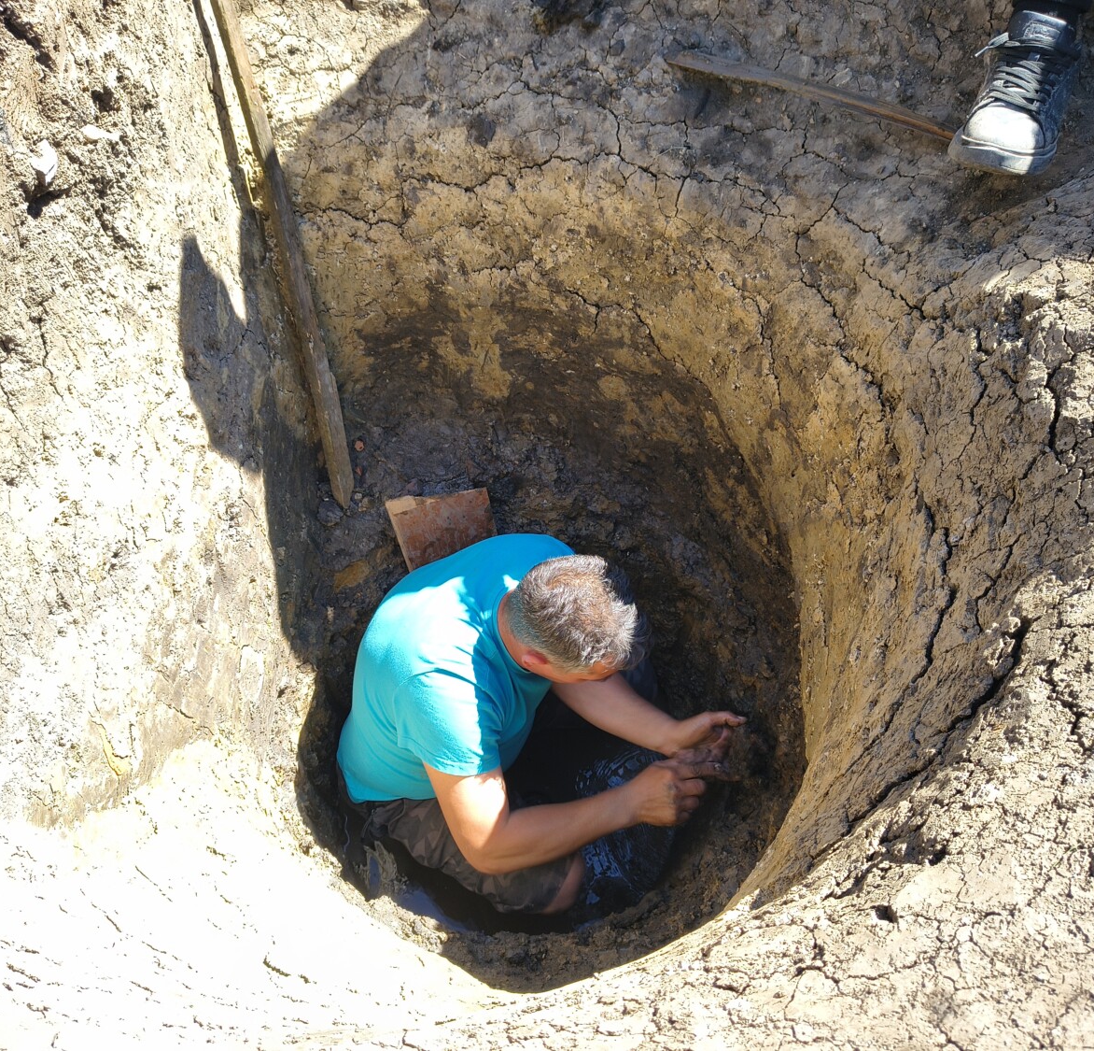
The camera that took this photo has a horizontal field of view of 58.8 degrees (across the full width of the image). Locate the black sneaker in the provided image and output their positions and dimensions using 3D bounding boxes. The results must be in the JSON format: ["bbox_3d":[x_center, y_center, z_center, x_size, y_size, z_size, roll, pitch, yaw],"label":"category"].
[{"bbox_3d":[0.552,-0.521,1.131,0.107,0.118,0.290,18,50,14],"label":"black sneaker"}]

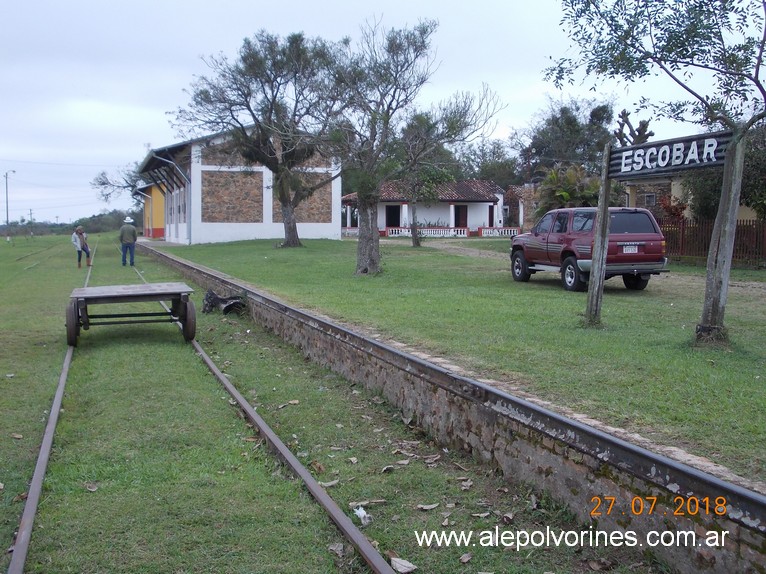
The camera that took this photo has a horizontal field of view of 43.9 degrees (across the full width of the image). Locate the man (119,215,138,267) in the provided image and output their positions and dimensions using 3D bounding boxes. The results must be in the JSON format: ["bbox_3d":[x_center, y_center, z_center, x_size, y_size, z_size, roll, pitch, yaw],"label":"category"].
[{"bbox_3d":[-9.611,-1.713,35.963,0.620,1.877,0.360,-1,4,-16],"label":"man"}]

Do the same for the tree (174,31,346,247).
[{"bbox_3d":[-6.063,-7.248,47.143,8.415,10.674,8.000,0,4,0],"label":"tree"}]

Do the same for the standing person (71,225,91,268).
[{"bbox_3d":[-11.168,-1.473,35.176,0.580,1.578,0.480,-3,4,-37],"label":"standing person"}]

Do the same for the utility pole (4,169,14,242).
[{"bbox_3d":[-39.071,-8.478,99.667,1.050,7.623,0.300,0,4,0],"label":"utility pole"}]

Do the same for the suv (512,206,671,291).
[{"bbox_3d":[4.420,-0.870,21.380,1.740,1.750,4.500,-1,5,-16],"label":"suv"}]

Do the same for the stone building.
[{"bbox_3d":[-10.937,-7.160,70.399,13.100,7.711,23.000,-1,4,-16],"label":"stone building"}]

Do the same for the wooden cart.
[{"bbox_3d":[-3.311,0.365,12.449,1.620,0.670,1.750,-1,4,-16],"label":"wooden cart"}]

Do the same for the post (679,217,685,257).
[{"bbox_3d":[10.527,-1.766,33.455,0.150,1.387,0.140,1,4,12],"label":"post"}]

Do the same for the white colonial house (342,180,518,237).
[{"bbox_3d":[2.801,-6.631,80.200,13.925,4.662,9.000,0,4,-8],"label":"white colonial house"}]

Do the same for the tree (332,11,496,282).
[{"bbox_3d":[0.893,-3.623,24.624,4.246,6.554,4.000,0,4,0],"label":"tree"}]

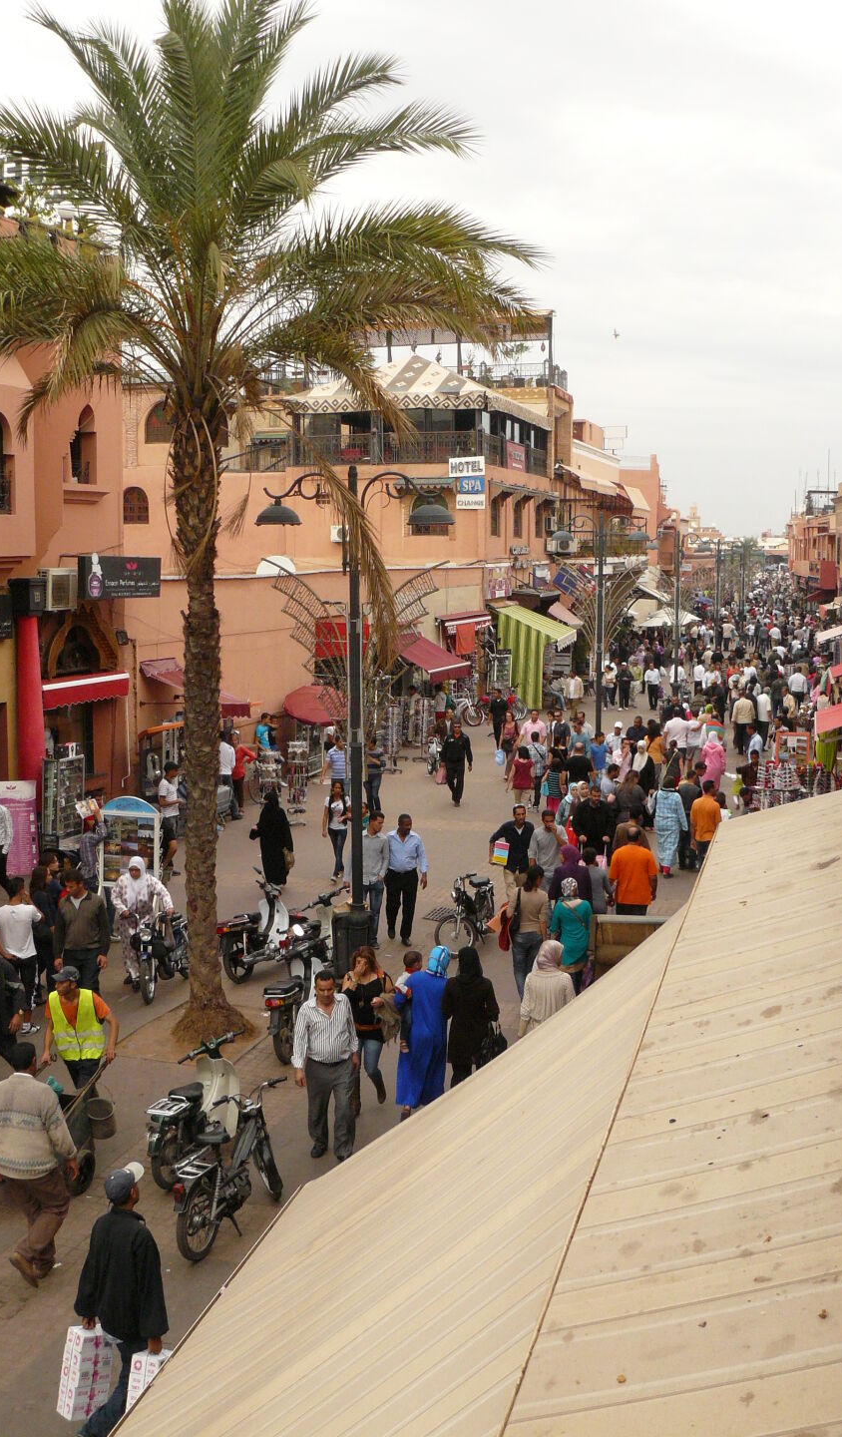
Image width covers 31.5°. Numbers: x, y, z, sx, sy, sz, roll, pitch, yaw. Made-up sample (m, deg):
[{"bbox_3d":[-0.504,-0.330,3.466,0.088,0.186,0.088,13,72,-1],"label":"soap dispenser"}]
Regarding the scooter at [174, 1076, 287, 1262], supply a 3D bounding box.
[{"bbox_3d":[-1.417,3.438,11.528,0.660,1.030,1.680,3,6,25],"label":"scooter"}]

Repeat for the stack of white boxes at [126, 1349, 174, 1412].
[{"bbox_3d":[-1.494,3.880,8.581,0.180,0.530,0.240,5,7,37],"label":"stack of white boxes"}]

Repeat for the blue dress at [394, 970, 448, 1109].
[{"bbox_3d":[0.005,2.981,13.873,0.520,1.310,0.400,1,6,10],"label":"blue dress"}]

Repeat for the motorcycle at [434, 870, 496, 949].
[{"bbox_3d":[0.696,2.628,20.456,0.580,1.040,1.620,3,7,23],"label":"motorcycle"}]

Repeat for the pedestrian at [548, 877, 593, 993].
[{"bbox_3d":[1.748,2.654,17.432,0.500,1.630,0.360,1,6,6],"label":"pedestrian"}]

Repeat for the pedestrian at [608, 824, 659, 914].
[{"bbox_3d":[2.790,2.259,19.629,0.660,1.740,0.400,1,6,12],"label":"pedestrian"}]

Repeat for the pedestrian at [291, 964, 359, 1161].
[{"bbox_3d":[-0.851,3.095,13.477,0.560,1.680,0.380,0,6,0],"label":"pedestrian"}]

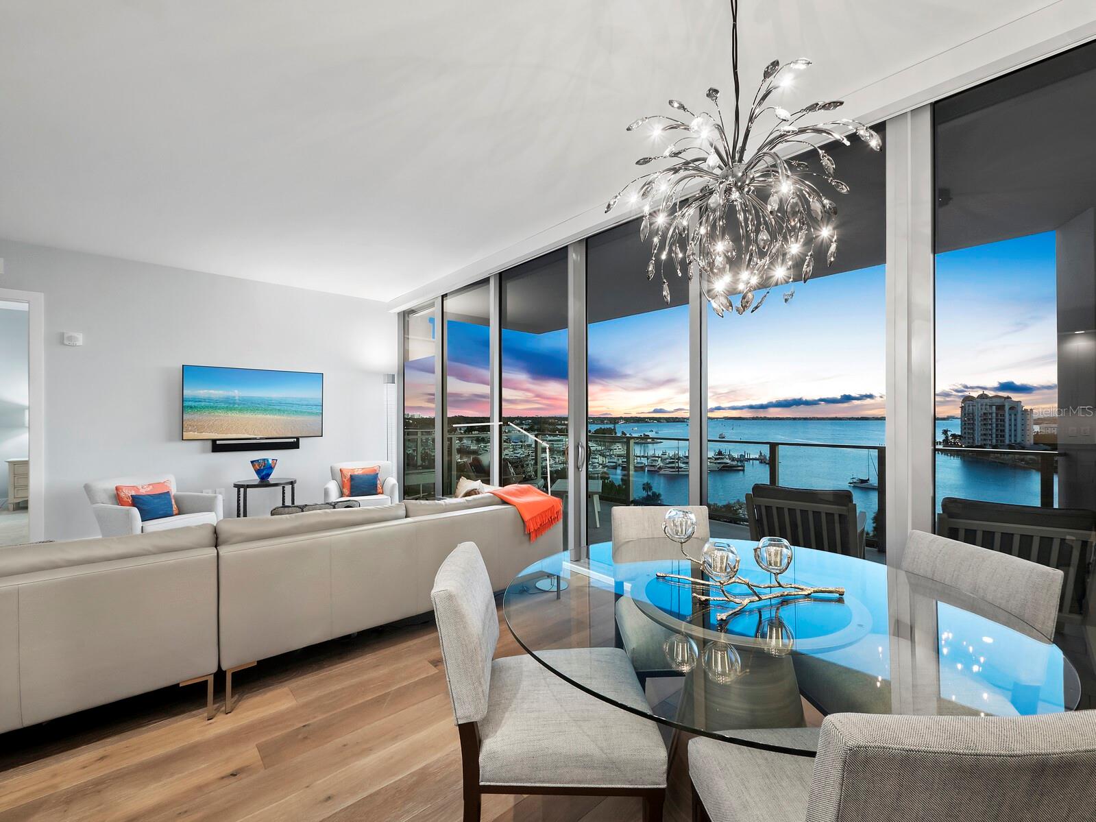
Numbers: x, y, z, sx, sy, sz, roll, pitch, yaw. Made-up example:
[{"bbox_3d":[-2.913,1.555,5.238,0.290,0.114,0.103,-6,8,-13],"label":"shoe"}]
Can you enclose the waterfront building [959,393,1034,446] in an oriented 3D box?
[{"bbox_3d":[281.651,5.907,278.000,22.000,35.000,27.000,0,-1,-28],"label":"waterfront building"}]

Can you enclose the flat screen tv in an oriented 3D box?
[{"bbox_3d":[-3.574,-0.086,5.489,1.460,0.840,0.060,1,-1,-42],"label":"flat screen tv"}]

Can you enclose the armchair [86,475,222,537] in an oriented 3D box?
[{"bbox_3d":[-3.680,1.024,4.159,0.800,0.780,0.760,0,-1,22],"label":"armchair"}]

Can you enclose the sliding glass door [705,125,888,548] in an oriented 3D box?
[{"bbox_3d":[1.413,-0.075,2.667,0.070,2.820,1.044,1,-1,-42],"label":"sliding glass door"}]

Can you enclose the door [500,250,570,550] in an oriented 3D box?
[{"bbox_3d":[-0.173,-0.090,4.663,0.070,2.940,1.206,1,-1,-42],"label":"door"}]

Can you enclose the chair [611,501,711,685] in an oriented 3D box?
[{"bbox_3d":[0.578,0.919,1.970,0.500,0.876,0.620,0,-1,-2],"label":"chair"}]

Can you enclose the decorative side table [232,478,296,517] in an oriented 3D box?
[{"bbox_3d":[-3.285,1.108,5.147,0.615,0.571,0.615,1,-1,-42],"label":"decorative side table"}]

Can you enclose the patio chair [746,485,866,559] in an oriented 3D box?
[{"bbox_3d":[2.150,1.030,3.709,0.770,0.810,0.830,0,-1,37],"label":"patio chair"}]

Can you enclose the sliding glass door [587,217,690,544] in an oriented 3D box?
[{"bbox_3d":[0.707,-0.101,3.691,0.070,2.940,1.083,1,-1,-42],"label":"sliding glass door"}]

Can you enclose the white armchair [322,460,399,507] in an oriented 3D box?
[{"bbox_3d":[-2.210,1.036,5.289,0.760,0.780,0.820,0,-1,-22],"label":"white armchair"}]

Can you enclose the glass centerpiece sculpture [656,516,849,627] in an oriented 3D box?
[{"bbox_3d":[0.661,0.495,1.442,0.630,0.272,0.340,0,-1,18],"label":"glass centerpiece sculpture"}]

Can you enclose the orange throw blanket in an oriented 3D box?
[{"bbox_3d":[-0.180,0.745,3.302,0.550,0.400,0.340,0,-1,-39],"label":"orange throw blanket"}]

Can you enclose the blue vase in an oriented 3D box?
[{"bbox_3d":[-3.304,0.683,5.160,0.265,0.265,0.235,1,-1,-42],"label":"blue vase"}]

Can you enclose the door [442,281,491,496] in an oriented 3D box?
[{"bbox_3d":[-0.997,-0.045,5.308,0.070,2.820,1.123,1,-1,-42],"label":"door"}]

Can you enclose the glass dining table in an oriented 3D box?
[{"bbox_3d":[0.620,0.977,1.504,1.520,0.750,1.520,1,-1,-42],"label":"glass dining table"}]

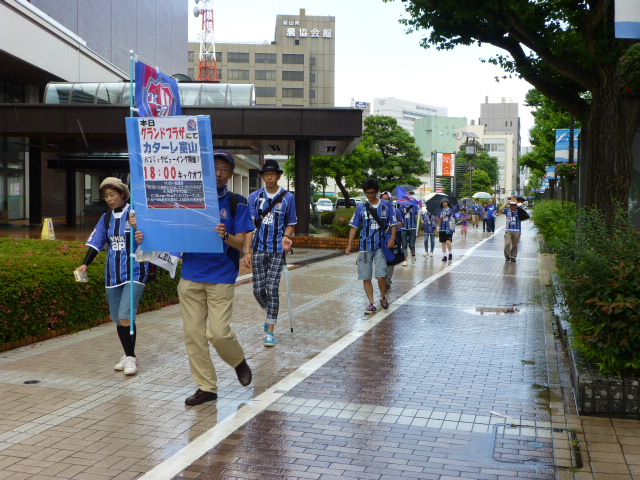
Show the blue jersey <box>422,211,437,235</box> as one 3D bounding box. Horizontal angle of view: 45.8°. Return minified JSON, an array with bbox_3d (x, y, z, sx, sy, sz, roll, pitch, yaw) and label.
[{"bbox_3d":[3.010,-0.479,20.797,0.390,0.620,0.260,0,2,12],"label":"blue jersey"}]

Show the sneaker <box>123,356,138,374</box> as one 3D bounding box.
[{"bbox_3d":[-1.534,1.009,6.164,0.095,0.105,0.245,0,2,-2],"label":"sneaker"}]

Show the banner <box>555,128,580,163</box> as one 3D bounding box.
[{"bbox_3d":[7.836,-2.992,24.000,0.780,1.040,0.060,1,2,16],"label":"banner"}]

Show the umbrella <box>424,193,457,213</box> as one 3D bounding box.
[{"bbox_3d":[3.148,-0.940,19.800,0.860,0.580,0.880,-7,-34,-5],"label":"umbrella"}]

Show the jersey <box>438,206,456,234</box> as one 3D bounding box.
[{"bbox_3d":[3.300,-0.506,19.695,0.470,0.680,0.280,0,2,12],"label":"jersey"}]

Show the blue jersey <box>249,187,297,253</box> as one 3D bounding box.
[{"bbox_3d":[-0.467,-0.202,7.450,0.480,0.650,0.290,0,2,6],"label":"blue jersey"}]

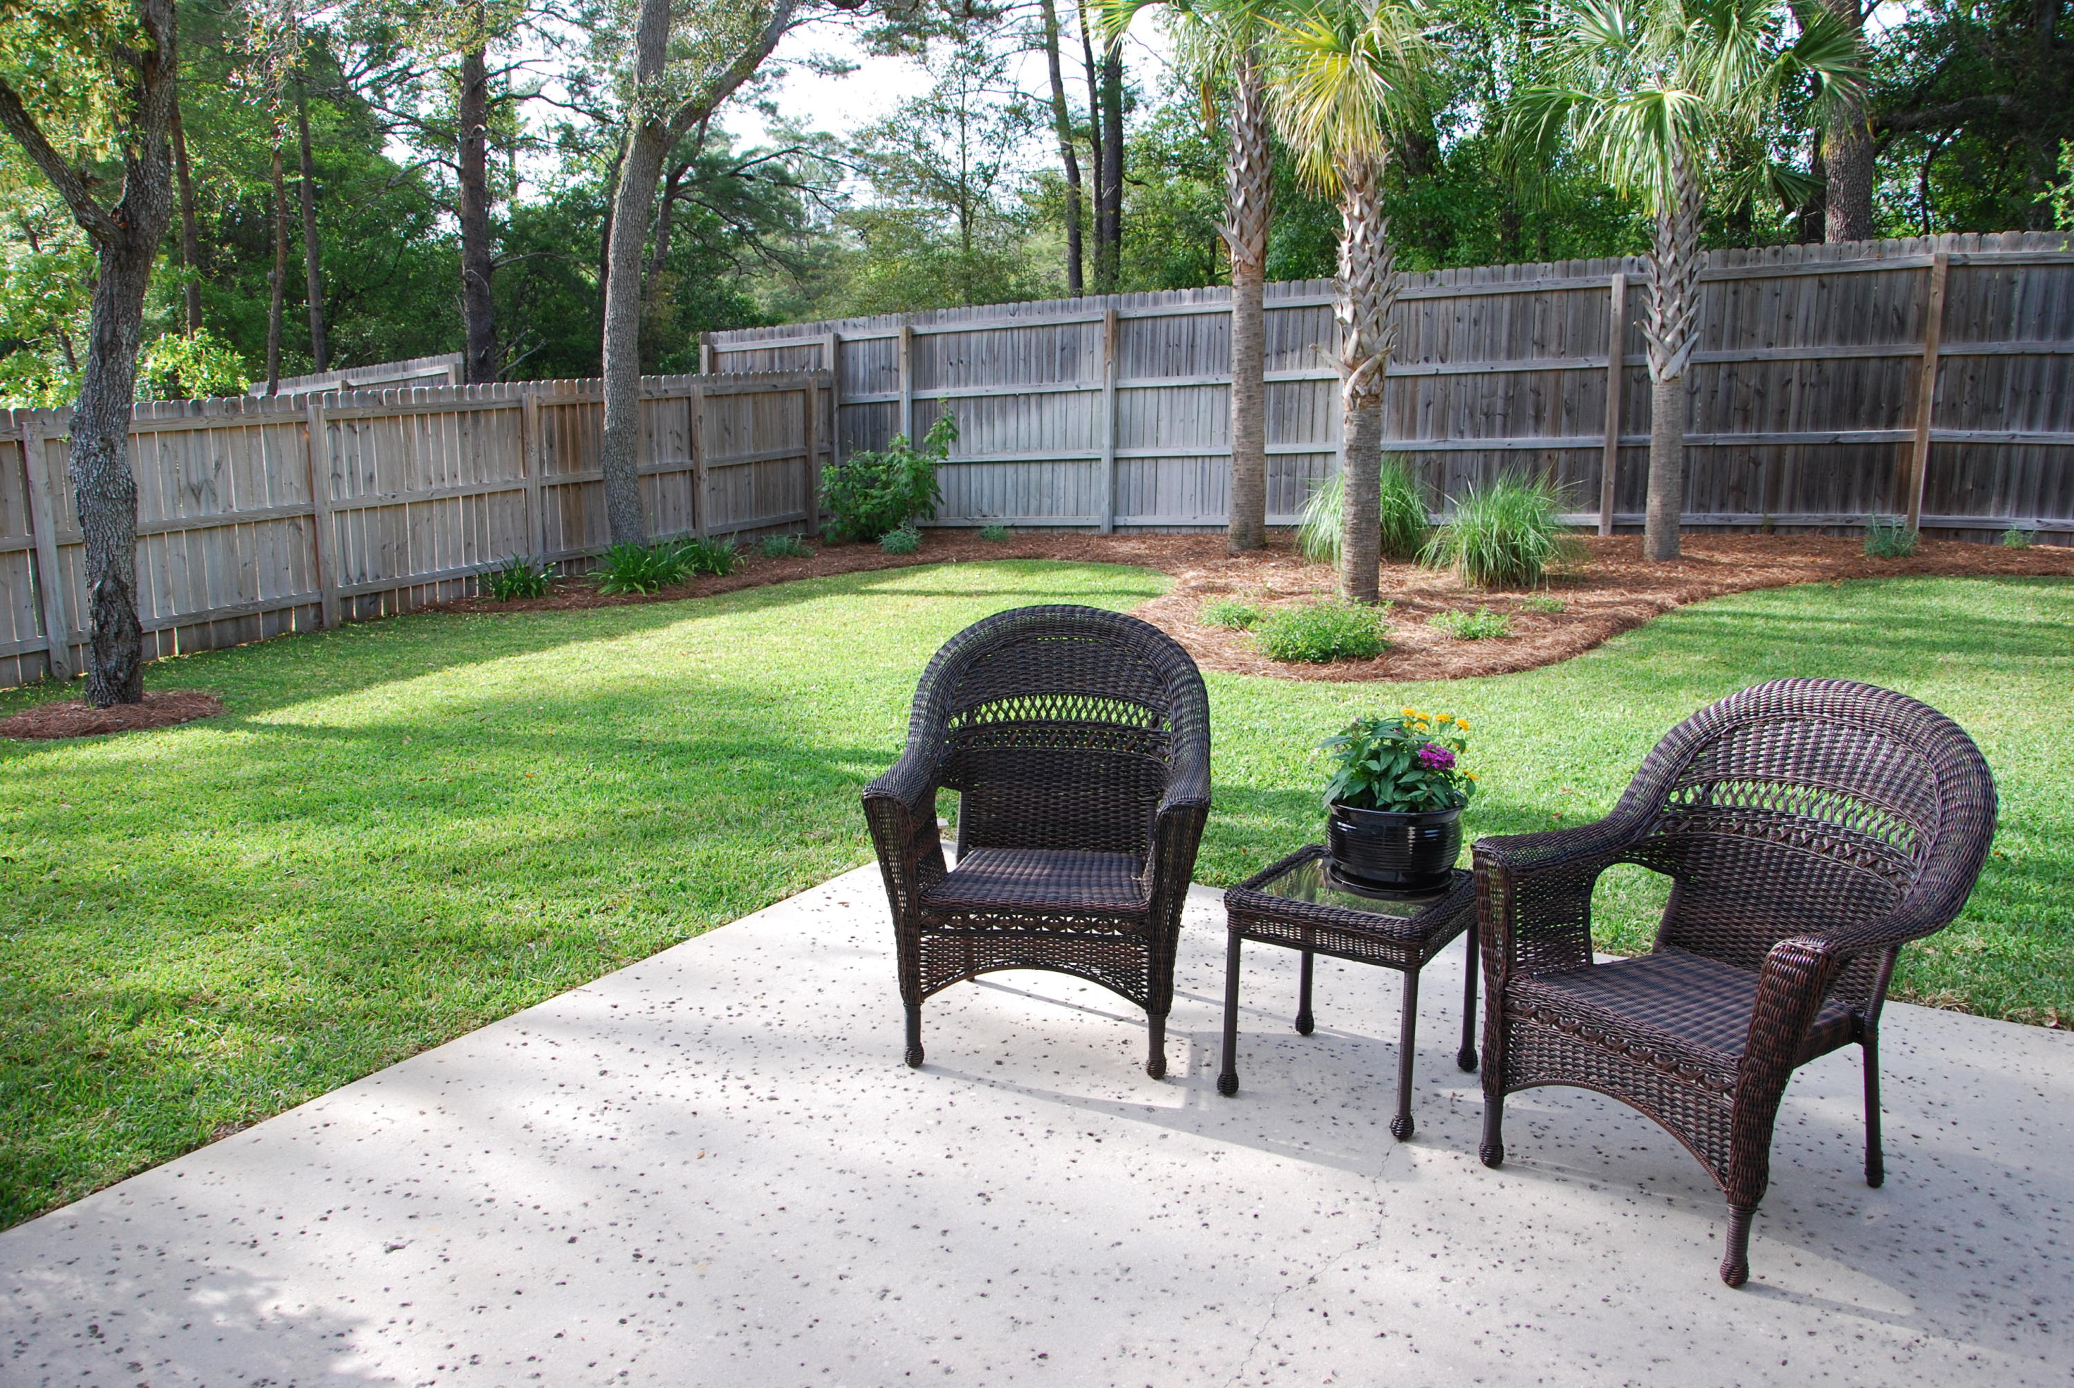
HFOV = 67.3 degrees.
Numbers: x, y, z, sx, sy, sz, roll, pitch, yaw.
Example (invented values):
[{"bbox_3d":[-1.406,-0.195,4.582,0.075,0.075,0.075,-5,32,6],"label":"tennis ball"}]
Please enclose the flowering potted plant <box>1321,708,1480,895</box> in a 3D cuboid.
[{"bbox_3d":[0.771,0.225,3.330,0.333,0.375,0.323,0,10,0],"label":"flowering potted plant"}]

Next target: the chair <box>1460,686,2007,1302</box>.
[{"bbox_3d":[1.299,0.450,2.902,0.718,0.946,0.746,-6,12,-32],"label":"chair"}]

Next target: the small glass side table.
[{"bbox_3d":[0.679,0.625,3.328,0.428,0.444,0.428,7,13,33],"label":"small glass side table"}]

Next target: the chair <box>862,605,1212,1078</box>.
[{"bbox_3d":[0.024,0.304,3.641,0.746,0.946,0.718,1,11,5],"label":"chair"}]

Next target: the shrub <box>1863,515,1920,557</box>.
[{"bbox_3d":[6.421,-1.186,11.700,0.414,0.317,0.414,0,10,0],"label":"shrub"}]

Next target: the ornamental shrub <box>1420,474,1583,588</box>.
[{"bbox_3d":[3.339,-1.177,11.200,1.177,0.788,1.177,0,10,0],"label":"ornamental shrub"}]

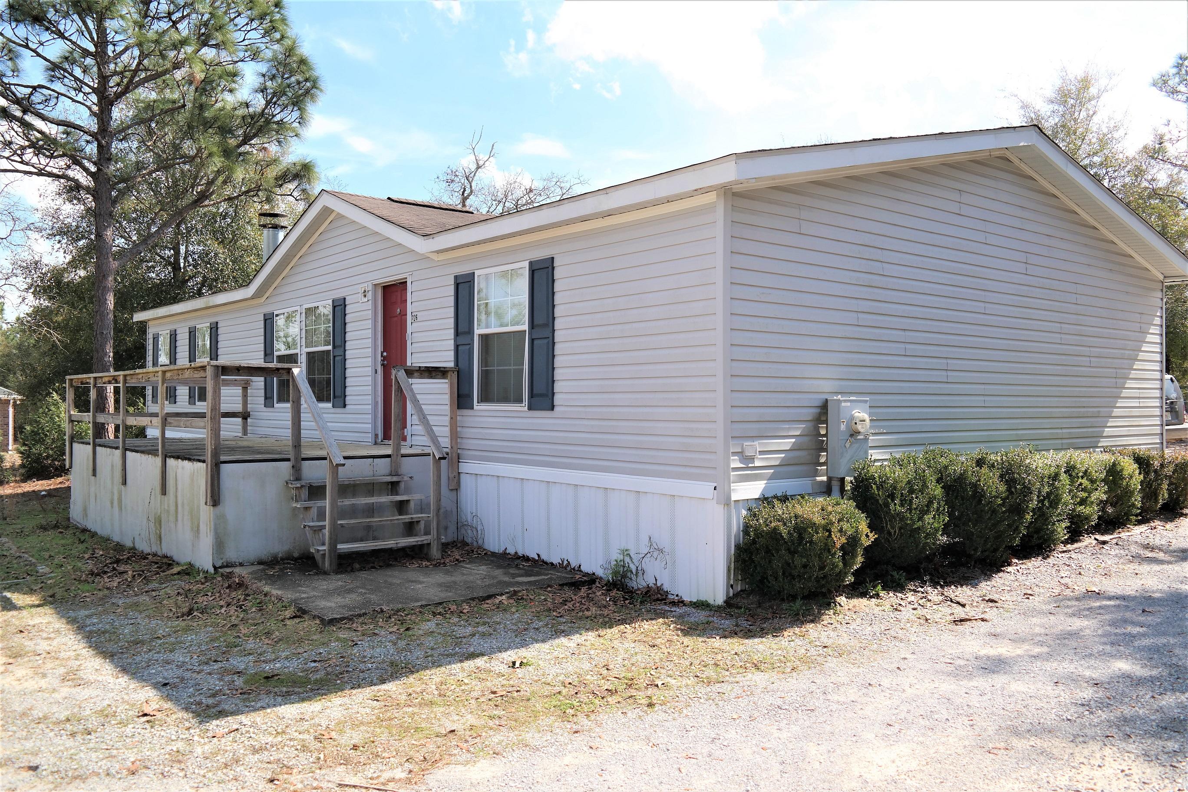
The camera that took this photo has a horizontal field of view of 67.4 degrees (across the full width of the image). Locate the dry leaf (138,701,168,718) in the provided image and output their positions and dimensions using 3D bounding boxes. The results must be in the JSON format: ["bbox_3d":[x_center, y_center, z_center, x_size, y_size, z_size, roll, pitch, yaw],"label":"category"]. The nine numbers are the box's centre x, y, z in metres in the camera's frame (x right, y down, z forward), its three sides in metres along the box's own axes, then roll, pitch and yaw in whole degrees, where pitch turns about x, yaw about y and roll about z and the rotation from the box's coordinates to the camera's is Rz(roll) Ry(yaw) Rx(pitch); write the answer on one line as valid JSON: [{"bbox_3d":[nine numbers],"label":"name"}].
[{"bbox_3d":[-2.330,1.650,4.713,0.100,0.050,0.150,1,-1,-39],"label":"dry leaf"}]

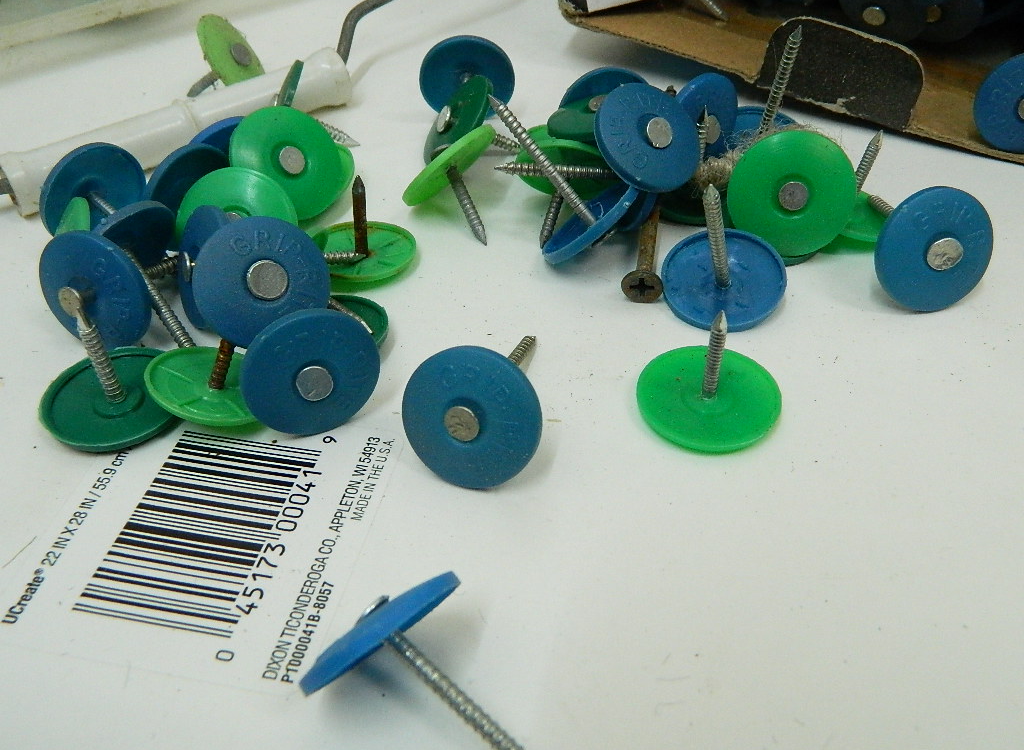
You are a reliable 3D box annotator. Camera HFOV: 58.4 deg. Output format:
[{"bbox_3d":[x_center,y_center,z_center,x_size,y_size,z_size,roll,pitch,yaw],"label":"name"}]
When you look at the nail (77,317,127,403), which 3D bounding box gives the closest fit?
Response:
[{"bbox_3d":[-0.073,-0.003,0.162,0.003,0.021,0.003,-24,47,-22],"label":"nail"}]

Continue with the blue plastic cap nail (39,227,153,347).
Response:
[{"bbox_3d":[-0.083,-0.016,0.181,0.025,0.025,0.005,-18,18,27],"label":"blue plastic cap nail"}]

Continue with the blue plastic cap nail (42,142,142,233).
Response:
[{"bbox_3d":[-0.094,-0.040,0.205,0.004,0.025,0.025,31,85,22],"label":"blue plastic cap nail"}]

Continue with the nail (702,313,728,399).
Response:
[{"bbox_3d":[0.036,-0.003,0.160,0.003,0.021,0.003,-1,44,1],"label":"nail"}]

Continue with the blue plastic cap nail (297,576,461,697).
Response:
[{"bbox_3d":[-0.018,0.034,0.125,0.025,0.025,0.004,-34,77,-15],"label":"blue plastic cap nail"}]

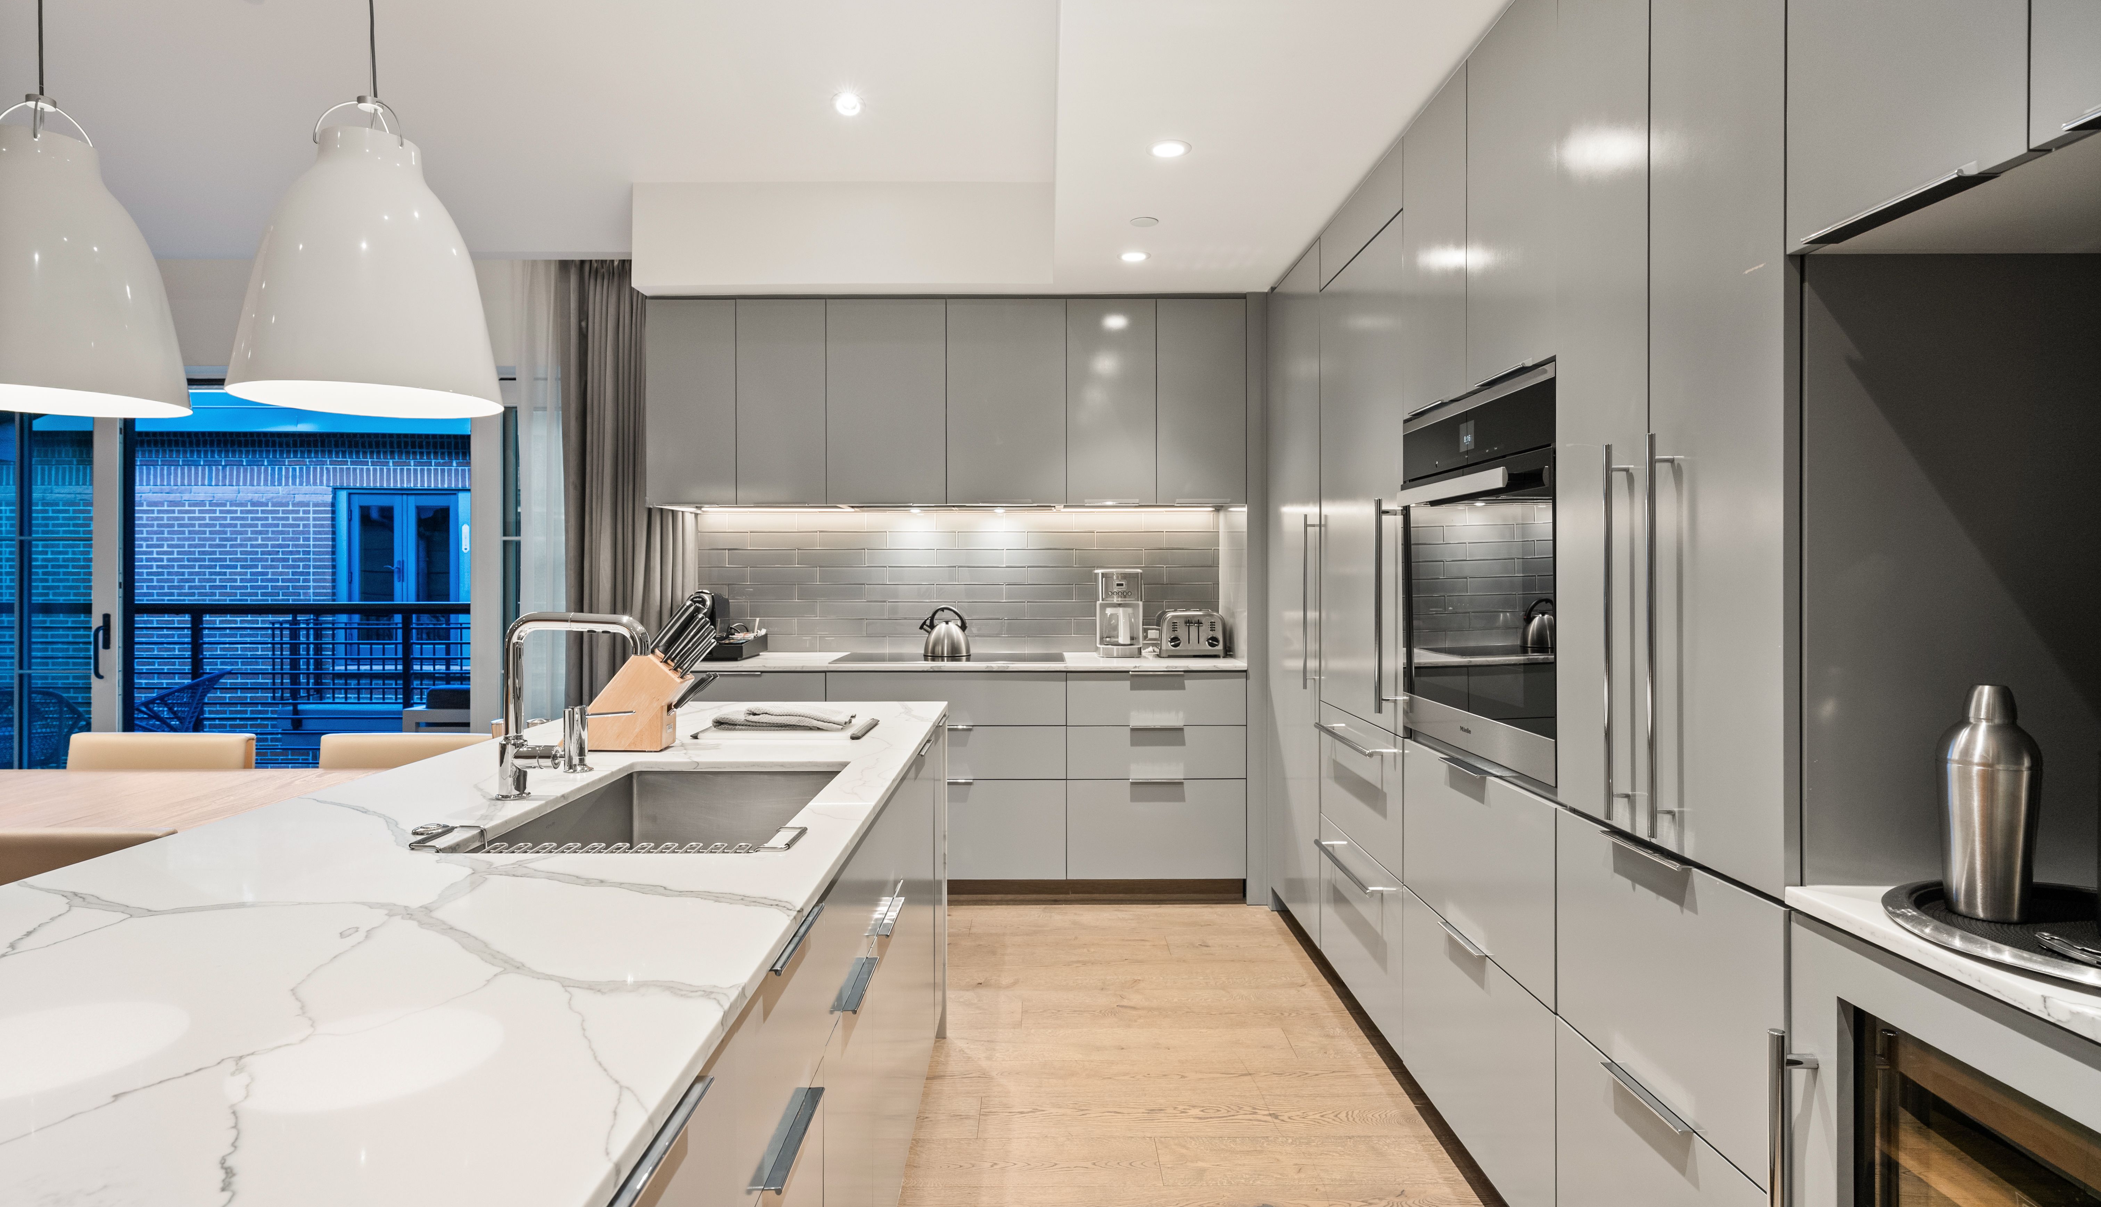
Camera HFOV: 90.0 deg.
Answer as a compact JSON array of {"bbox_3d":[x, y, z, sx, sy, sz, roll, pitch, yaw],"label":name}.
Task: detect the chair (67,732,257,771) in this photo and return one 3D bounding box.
[{"bbox_3d":[-2.490,0.783,2.730,0.530,0.825,0.540,0,1,0],"label":"chair"}]

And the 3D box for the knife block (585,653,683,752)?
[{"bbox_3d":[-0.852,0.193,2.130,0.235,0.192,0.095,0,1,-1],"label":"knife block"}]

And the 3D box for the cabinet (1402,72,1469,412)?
[{"bbox_3d":[1.136,-0.772,2.333,0.580,0.680,0.380,0,1,-1],"label":"cabinet"}]

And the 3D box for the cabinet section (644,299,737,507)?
[{"bbox_3d":[-1.365,-0.770,4.265,0.345,0.779,0.570,0,1,0],"label":"cabinet section"}]

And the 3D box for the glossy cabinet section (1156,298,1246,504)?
[{"bbox_3d":[0.570,-0.770,4.265,0.342,0.779,0.570,0,1,0],"label":"glossy cabinet section"}]

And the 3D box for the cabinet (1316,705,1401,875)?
[{"bbox_3d":[1.121,0.486,2.885,0.590,0.348,0.720,0,1,-1],"label":"cabinet"}]

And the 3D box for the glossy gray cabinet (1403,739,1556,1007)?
[{"bbox_3d":[1.128,0.508,2.145,0.590,0.352,0.755,0,1,-1],"label":"glossy gray cabinet"}]

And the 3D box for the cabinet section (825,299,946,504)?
[{"bbox_3d":[-0.624,-0.770,4.265,0.453,0.779,0.570,0,1,0],"label":"cabinet section"}]

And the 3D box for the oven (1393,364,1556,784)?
[{"bbox_3d":[1.098,-0.057,2.145,0.590,0.710,0.755,0,1,-1],"label":"oven"}]

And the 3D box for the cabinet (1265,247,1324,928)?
[{"bbox_3d":[1.123,-0.032,3.620,0.590,2.200,0.730,0,1,-1],"label":"cabinet"}]

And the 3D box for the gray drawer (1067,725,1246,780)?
[{"bbox_3d":[0.408,0.571,4.300,0.691,0.208,0.520,0,1,0],"label":"gray drawer"}]

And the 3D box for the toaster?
[{"bbox_3d":[0.589,0.119,4.490,0.265,0.197,0.280,0,1,-1],"label":"toaster"}]

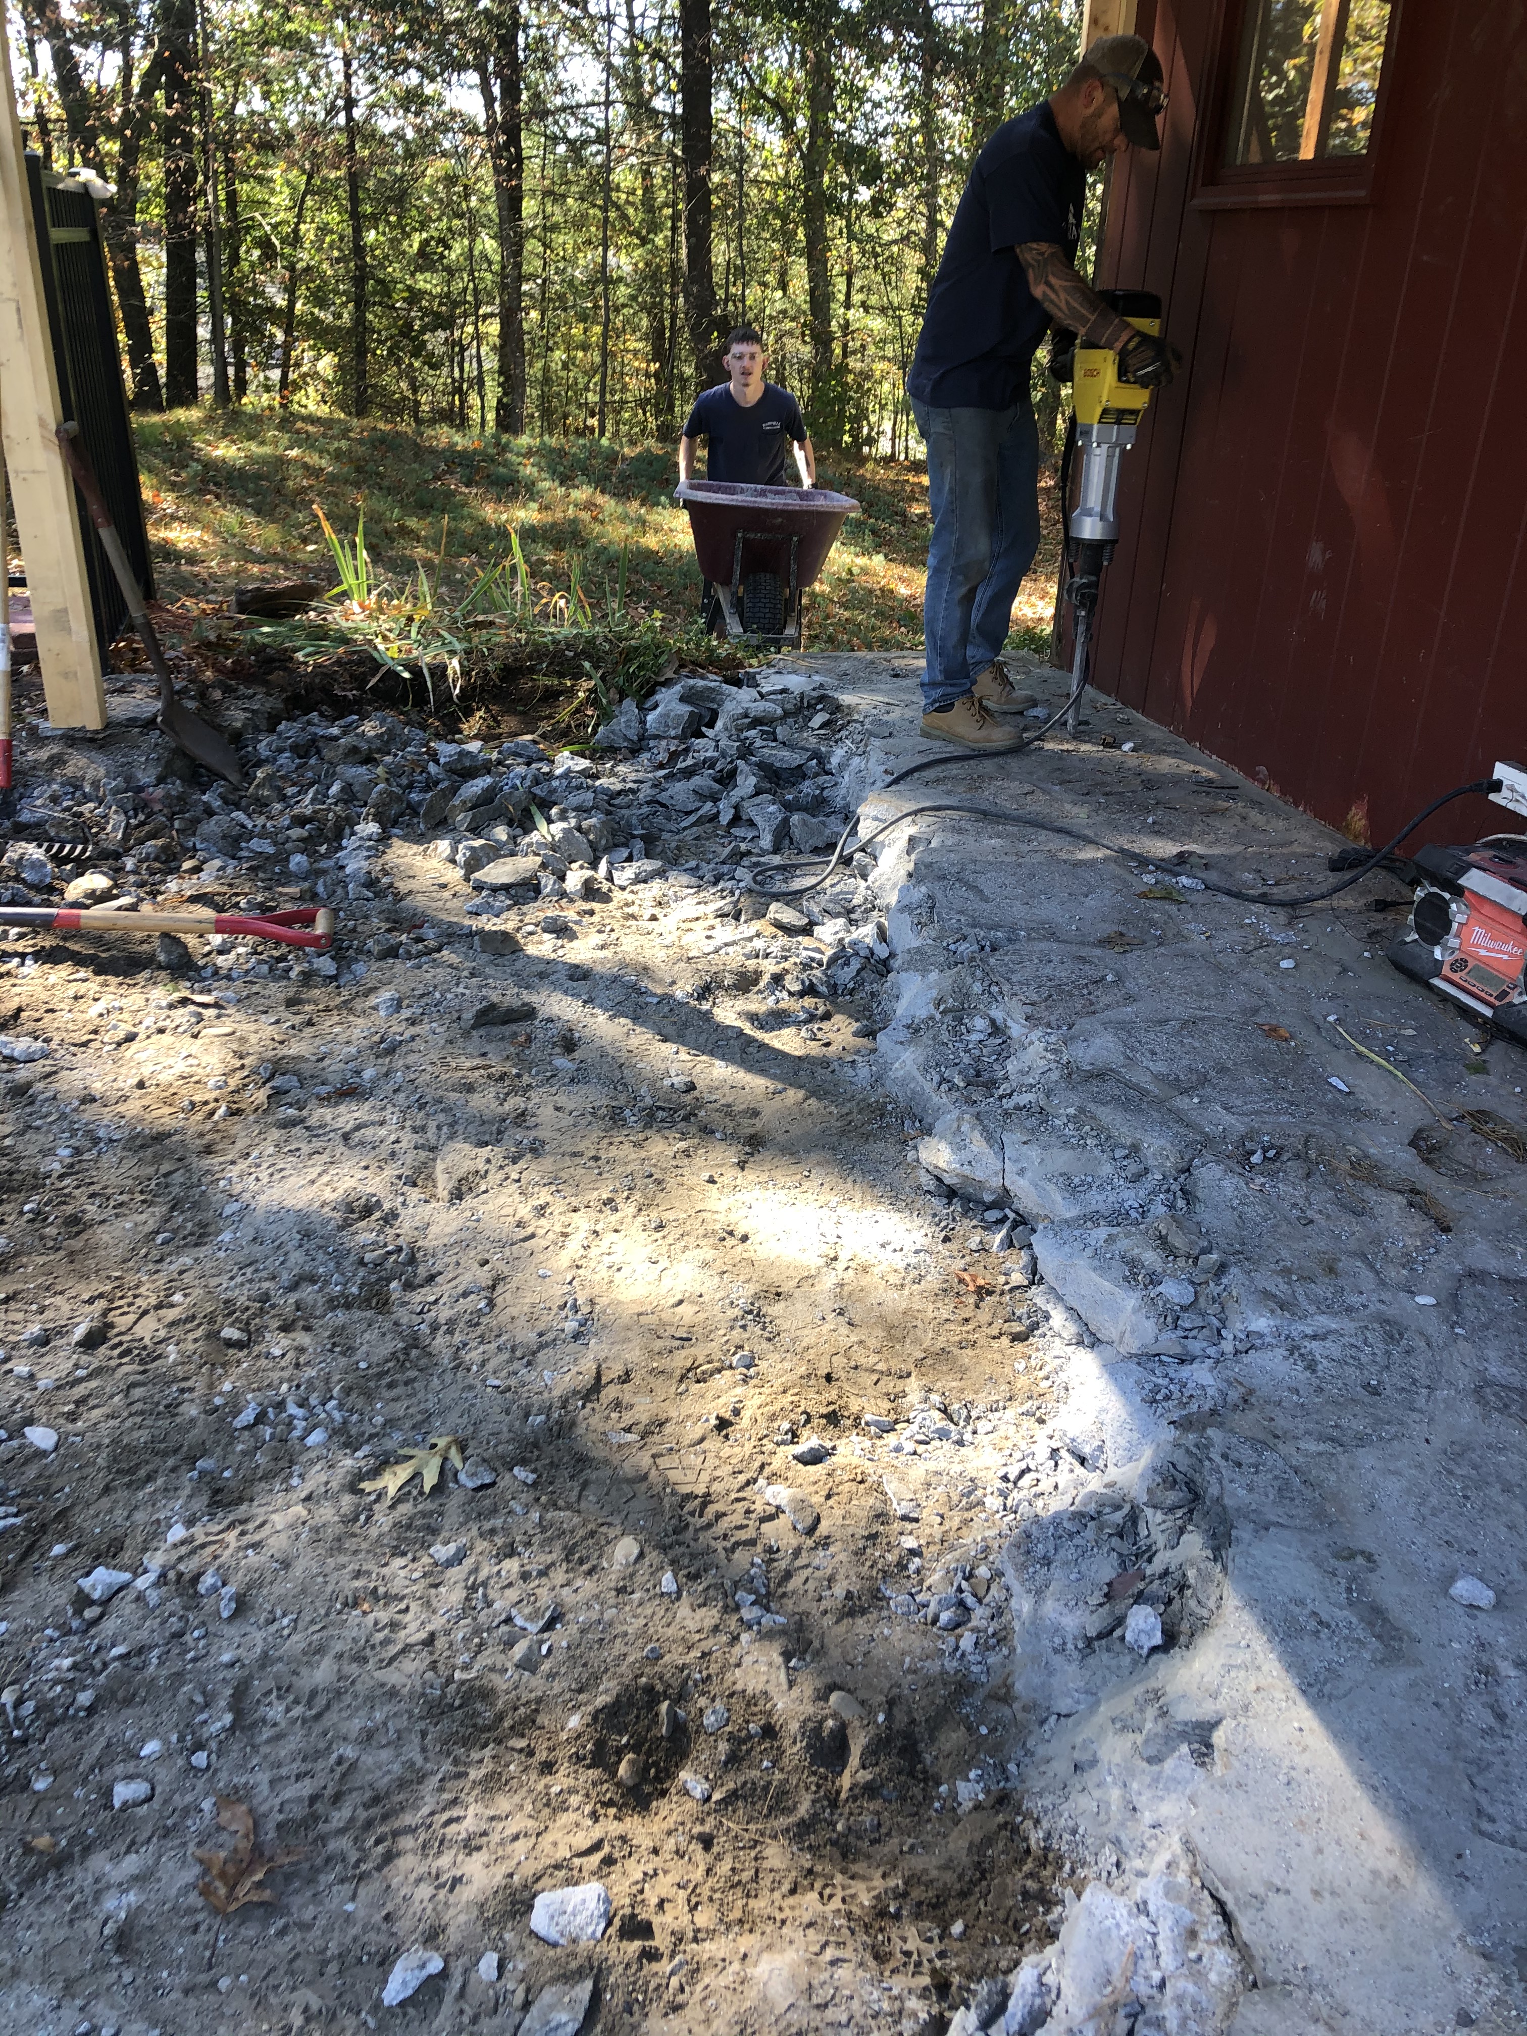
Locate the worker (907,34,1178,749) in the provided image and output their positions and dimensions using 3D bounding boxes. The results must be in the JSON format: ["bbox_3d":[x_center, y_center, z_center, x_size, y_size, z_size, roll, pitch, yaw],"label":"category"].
[{"bbox_3d":[0.732,-1.628,4.430,0.680,1.740,0.560,8,27,13],"label":"worker"}]

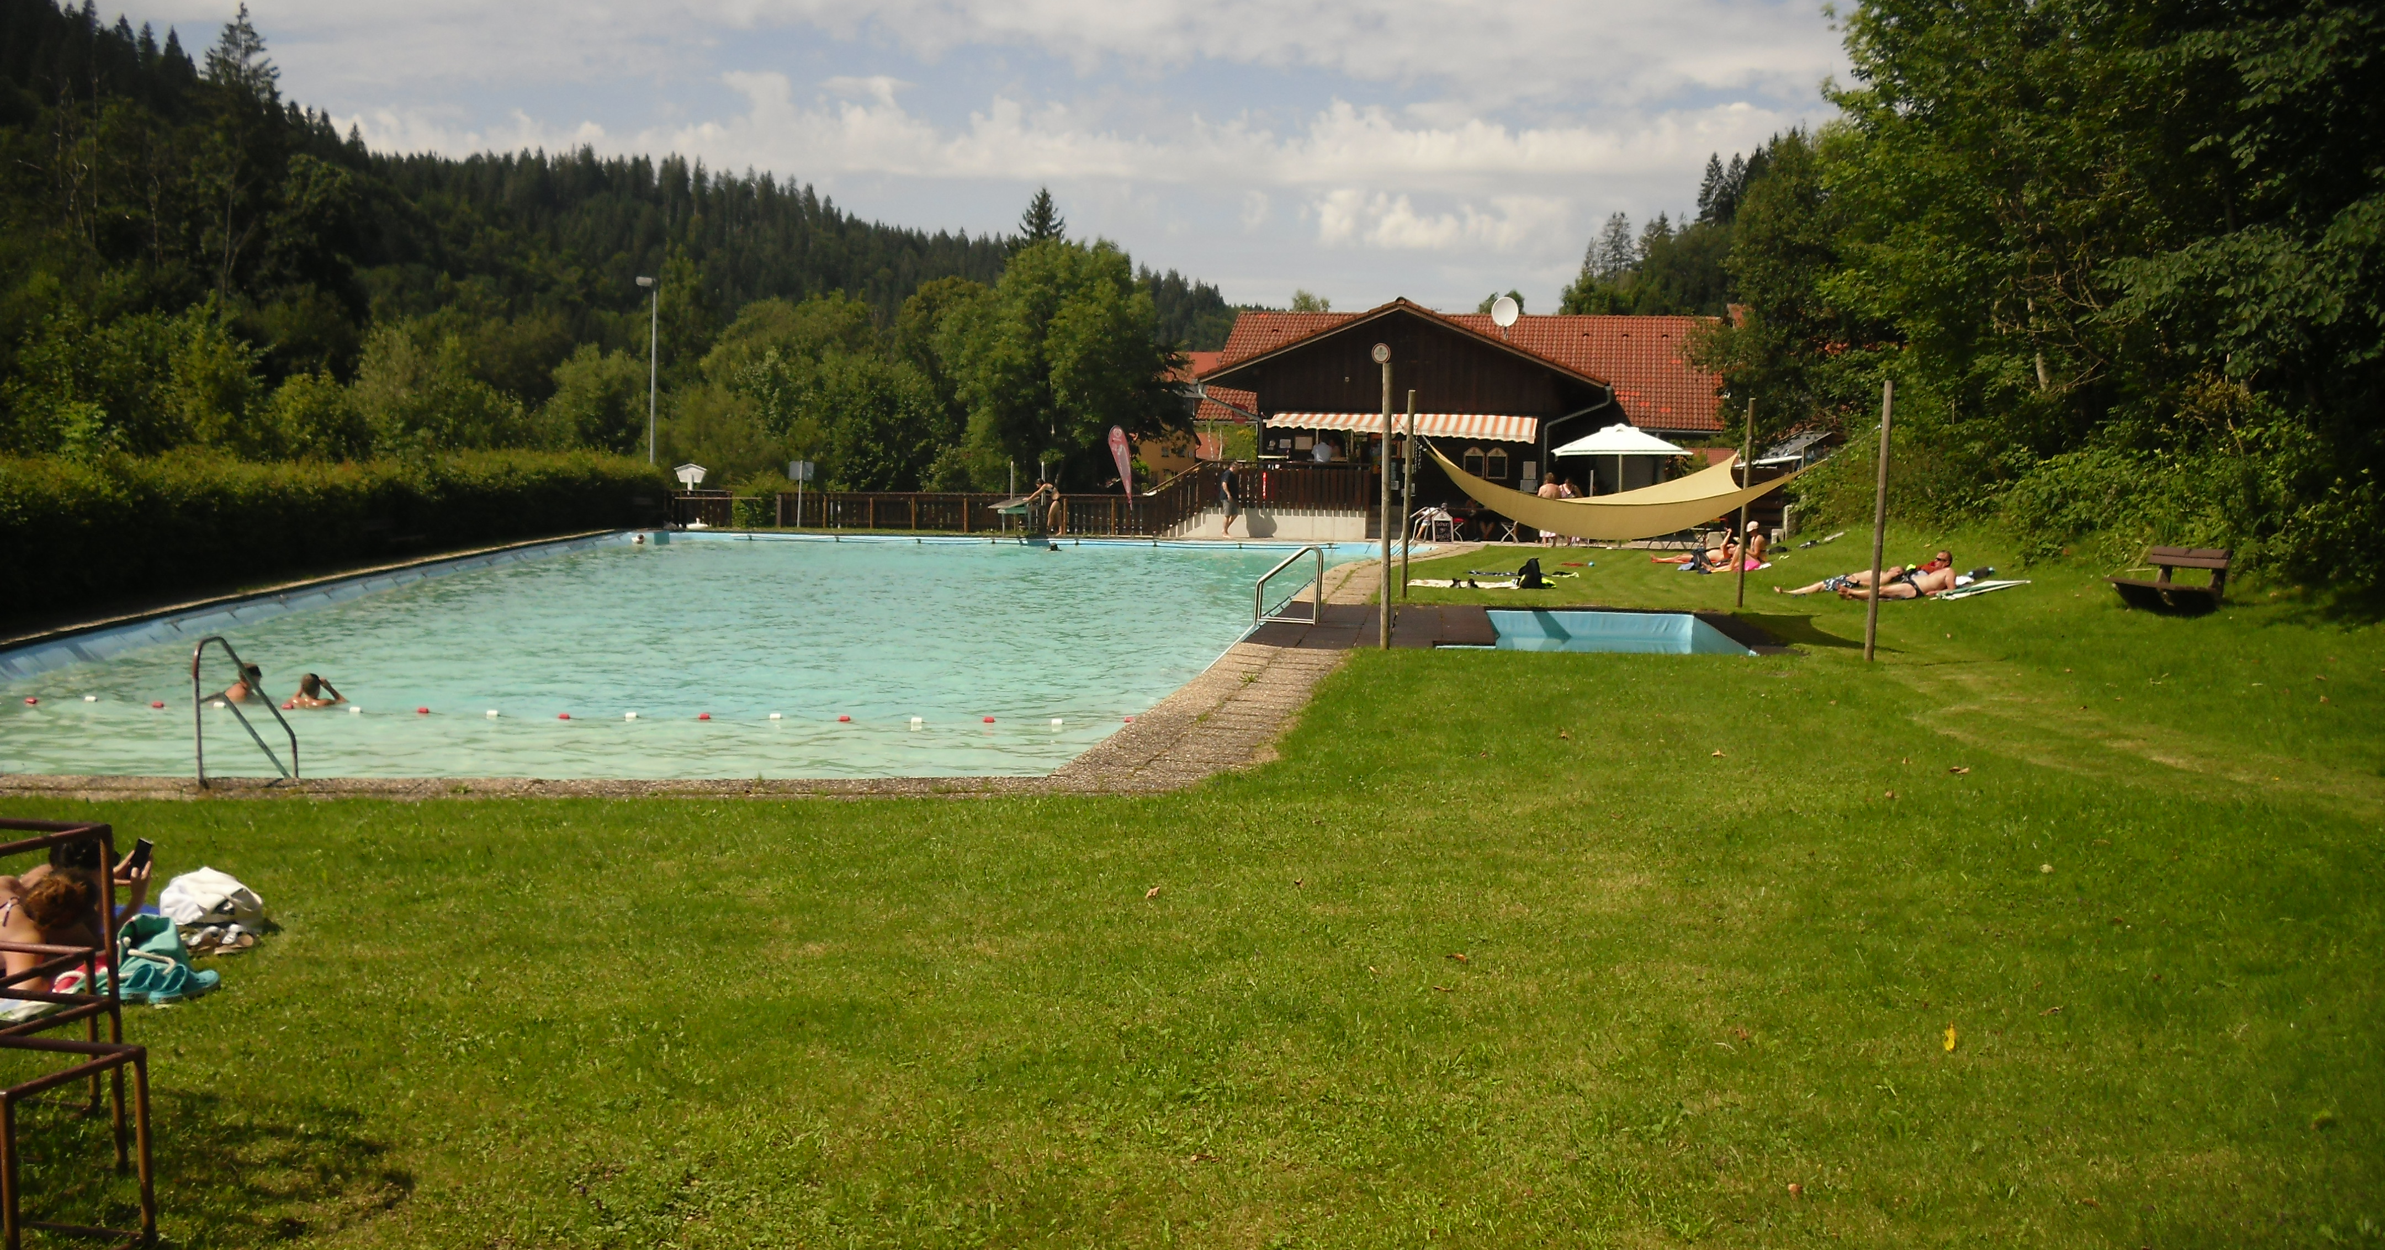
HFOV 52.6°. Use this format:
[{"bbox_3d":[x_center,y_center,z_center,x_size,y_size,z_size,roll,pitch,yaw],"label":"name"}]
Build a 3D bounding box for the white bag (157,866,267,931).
[{"bbox_3d":[-3.972,1.115,9.763,0.420,0.220,0.320,0,5,-22],"label":"white bag"}]

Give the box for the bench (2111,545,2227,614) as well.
[{"bbox_3d":[12.166,-0.545,30.021,1.400,0.800,0.620,5,5,38],"label":"bench"}]

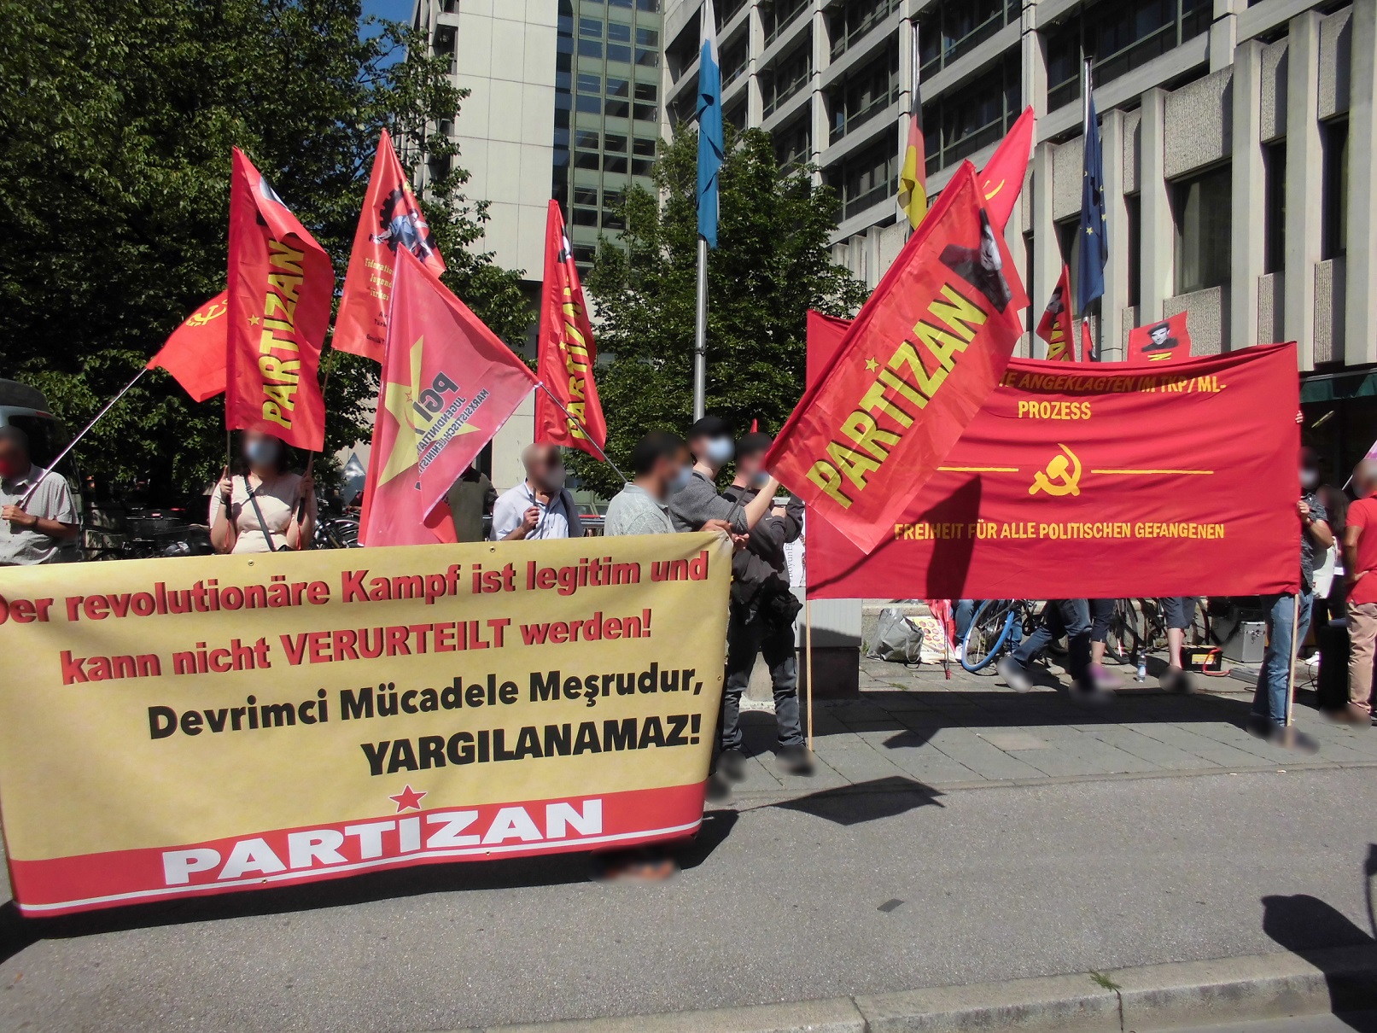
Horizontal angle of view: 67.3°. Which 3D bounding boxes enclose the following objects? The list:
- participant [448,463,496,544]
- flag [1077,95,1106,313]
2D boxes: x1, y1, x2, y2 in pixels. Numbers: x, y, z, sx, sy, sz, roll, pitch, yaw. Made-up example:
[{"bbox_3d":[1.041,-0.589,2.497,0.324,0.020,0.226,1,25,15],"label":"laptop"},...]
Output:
[{"bbox_3d":[-1.482,0.378,7.000,0.520,1.740,0.330,0,1,0],"label":"participant"},{"bbox_3d":[5.071,-3.921,13.000,0.360,2.700,0.250,1,1,17],"label":"flag"}]

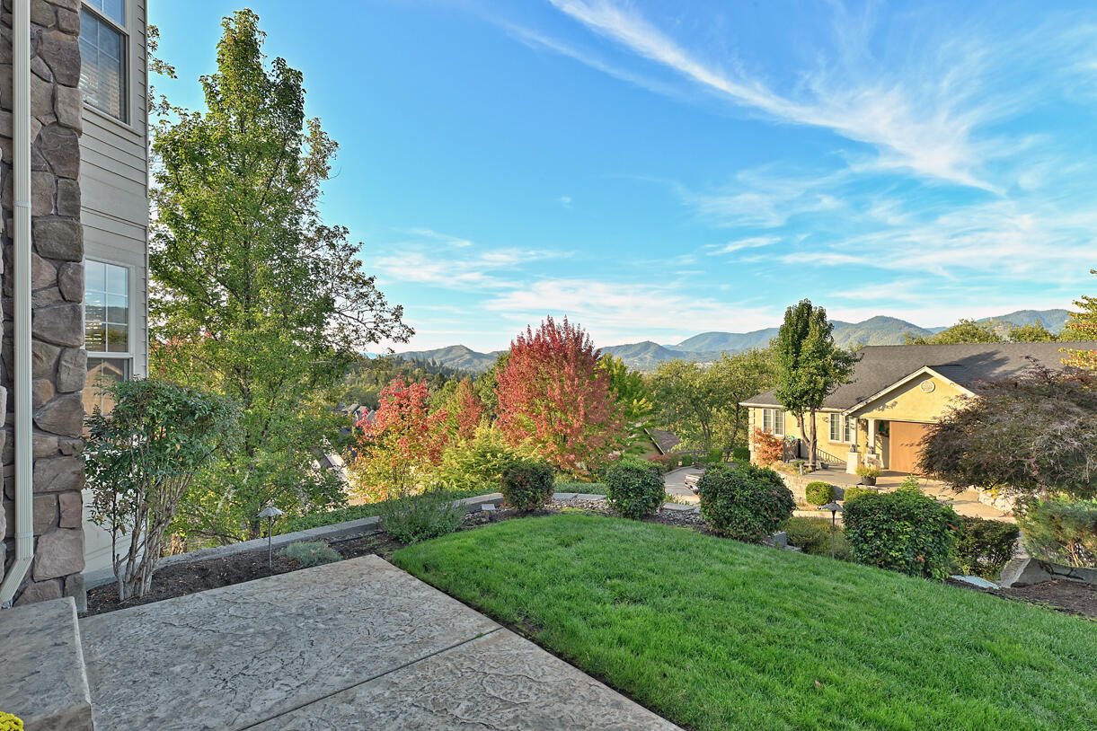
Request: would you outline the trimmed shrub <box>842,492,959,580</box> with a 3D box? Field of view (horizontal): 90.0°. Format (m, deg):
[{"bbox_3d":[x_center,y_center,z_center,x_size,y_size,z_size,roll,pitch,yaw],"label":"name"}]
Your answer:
[{"bbox_3d":[3.018,1.443,4.700,0.900,0.740,0.880,0,0,0],"label":"trimmed shrub"}]

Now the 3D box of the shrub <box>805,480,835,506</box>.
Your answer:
[{"bbox_3d":[9.300,4.405,18.800,0.930,0.870,0.920,0,0,26],"label":"shrub"}]

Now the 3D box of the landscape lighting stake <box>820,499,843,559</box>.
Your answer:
[{"bbox_3d":[2.368,1.368,4.560,0.205,0.485,0.205,0,0,27],"label":"landscape lighting stake"}]

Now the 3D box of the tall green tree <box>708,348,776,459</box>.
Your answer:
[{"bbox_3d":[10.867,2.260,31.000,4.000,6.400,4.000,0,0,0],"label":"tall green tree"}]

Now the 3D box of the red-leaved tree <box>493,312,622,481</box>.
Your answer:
[{"bbox_3d":[0.354,1.200,18.000,4.150,5.600,4.000,0,0,1],"label":"red-leaved tree"}]

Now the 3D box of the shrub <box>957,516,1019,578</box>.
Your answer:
[{"bbox_3d":[4.140,1.730,5.200,0.560,0.580,0.530,0,0,39],"label":"shrub"}]

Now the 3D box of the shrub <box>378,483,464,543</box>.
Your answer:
[{"bbox_3d":[-1.244,1.400,5.350,0.820,0.480,0.720,0,0,-13],"label":"shrub"}]

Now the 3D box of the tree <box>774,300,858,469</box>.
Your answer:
[{"bbox_3d":[11.394,0.828,23.500,3.400,7.200,3.400,0,0,0],"label":"tree"}]

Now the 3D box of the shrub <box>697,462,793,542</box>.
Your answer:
[{"bbox_3d":[1.946,1.349,5.400,0.900,0.750,0.870,0,0,0],"label":"shrub"}]

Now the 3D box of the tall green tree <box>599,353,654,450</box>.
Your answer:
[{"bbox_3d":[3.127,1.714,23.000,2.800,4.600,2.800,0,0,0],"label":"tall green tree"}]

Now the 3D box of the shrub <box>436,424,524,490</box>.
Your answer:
[{"bbox_3d":[-1.155,1.660,9.400,1.550,1.280,1.400,0,0,-7],"label":"shrub"}]

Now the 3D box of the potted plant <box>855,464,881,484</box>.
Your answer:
[{"bbox_3d":[13.120,4.478,22.500,1.000,0.850,1.000,0,0,0],"label":"potted plant"}]

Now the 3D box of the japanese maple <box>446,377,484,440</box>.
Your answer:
[{"bbox_3d":[-4.069,2.278,27.000,2.100,3.600,2.100,0,0,0],"label":"japanese maple"}]

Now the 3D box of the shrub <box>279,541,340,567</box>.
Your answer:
[{"bbox_3d":[-1.932,1.520,4.450,0.490,0.170,0.420,0,0,0],"label":"shrub"}]

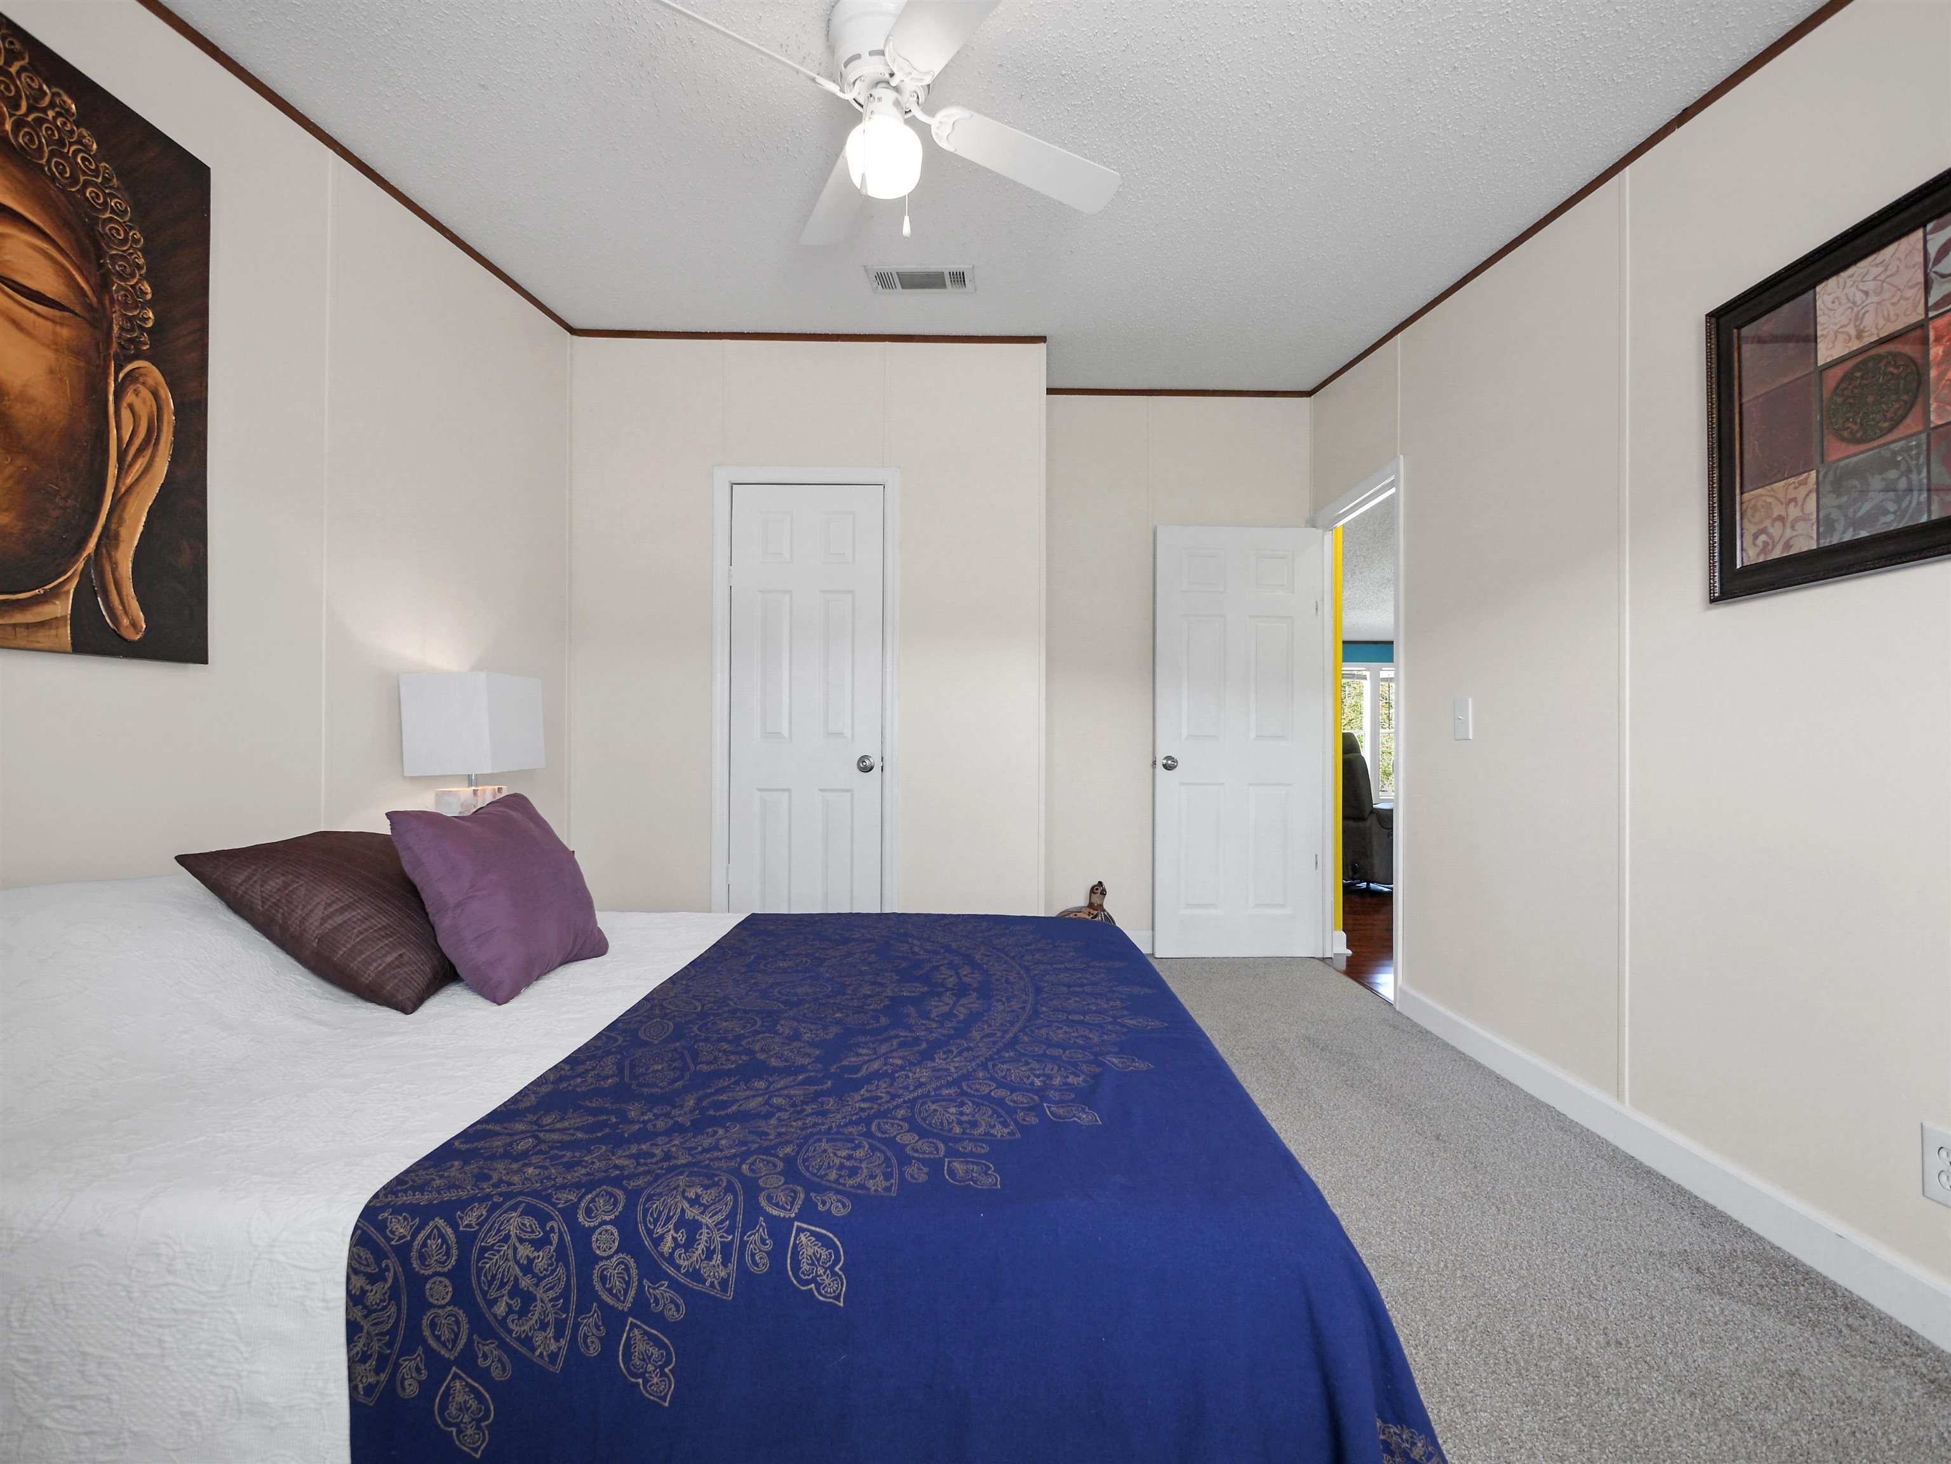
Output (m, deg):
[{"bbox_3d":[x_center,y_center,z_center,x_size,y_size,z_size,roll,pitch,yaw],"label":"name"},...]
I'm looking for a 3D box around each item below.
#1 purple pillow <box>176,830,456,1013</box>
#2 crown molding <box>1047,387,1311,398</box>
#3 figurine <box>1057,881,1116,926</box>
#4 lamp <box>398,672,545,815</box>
[{"bbox_3d":[-1.225,0.360,1.630,0.490,0.150,0.430,34,2,-2],"label":"purple pillow"},{"bbox_3d":[0.963,-1.644,3.820,1.320,0.035,0.025,0,0,-1],"label":"crown molding"},{"bbox_3d":[0.487,0.846,3.500,0.300,0.370,0.210,0,-1,30],"label":"figurine"},{"bbox_3d":[-1.398,0.099,2.210,0.220,0.510,0.325,0,0,-6],"label":"lamp"}]

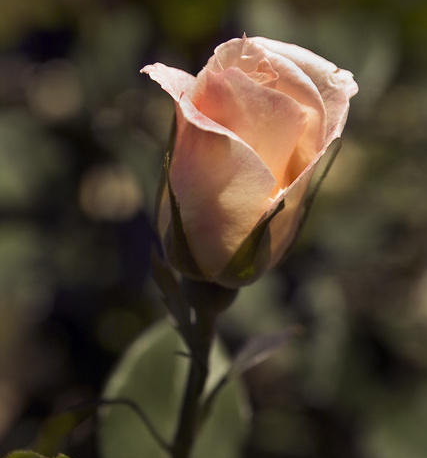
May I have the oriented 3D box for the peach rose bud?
[{"bbox_3d":[0.008,-0.016,0.320,0.049,0.053,0.047,8,21,-3],"label":"peach rose bud"}]

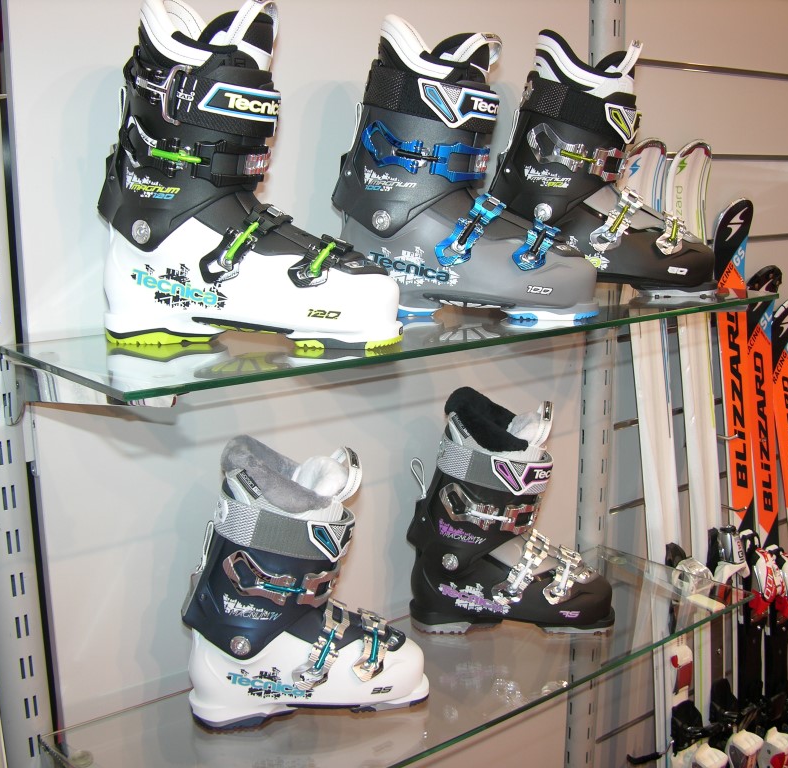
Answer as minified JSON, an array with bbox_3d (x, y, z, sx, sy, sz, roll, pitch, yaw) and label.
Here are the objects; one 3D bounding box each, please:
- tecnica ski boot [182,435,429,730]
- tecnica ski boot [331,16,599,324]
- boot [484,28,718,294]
[{"bbox_3d":[-0.099,0.219,1.185,0.291,0.342,0.108,-3,13,-14],"label":"tecnica ski boot"},{"bbox_3d":[0.082,-0.252,1.199,0.321,0.346,0.119,2,13,9],"label":"tecnica ski boot"},{"bbox_3d":[0.280,-0.287,1.358,0.320,0.346,0.119,0,13,0],"label":"boot"}]

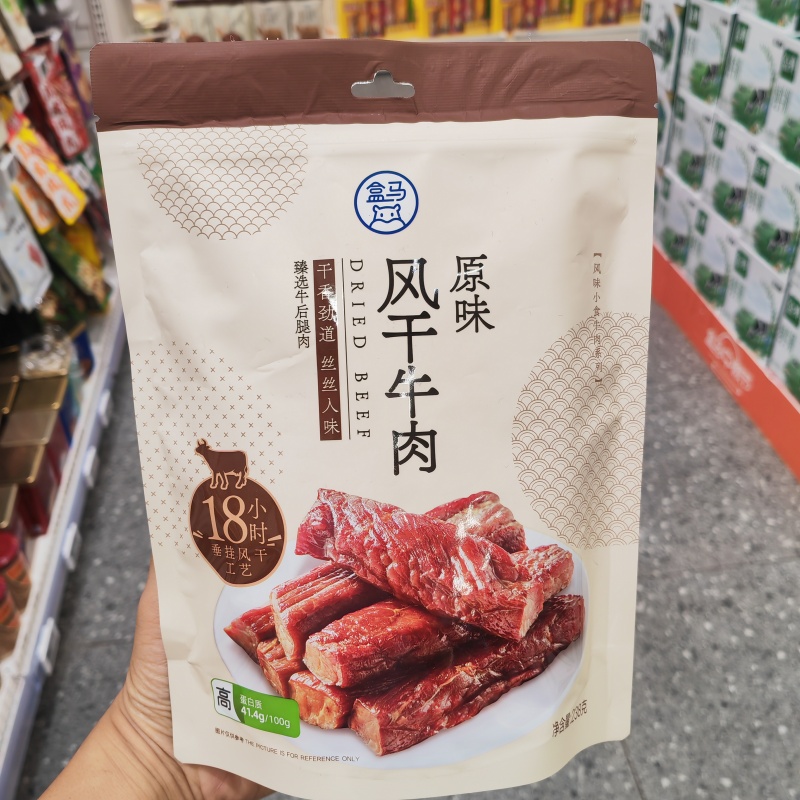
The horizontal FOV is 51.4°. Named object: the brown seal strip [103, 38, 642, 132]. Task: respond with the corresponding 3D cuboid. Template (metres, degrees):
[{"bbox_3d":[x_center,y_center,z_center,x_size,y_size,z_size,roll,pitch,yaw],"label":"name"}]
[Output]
[{"bbox_3d":[-0.009,-0.116,0.306,0.206,0.031,0.007,-1,12,-2],"label":"brown seal strip"}]

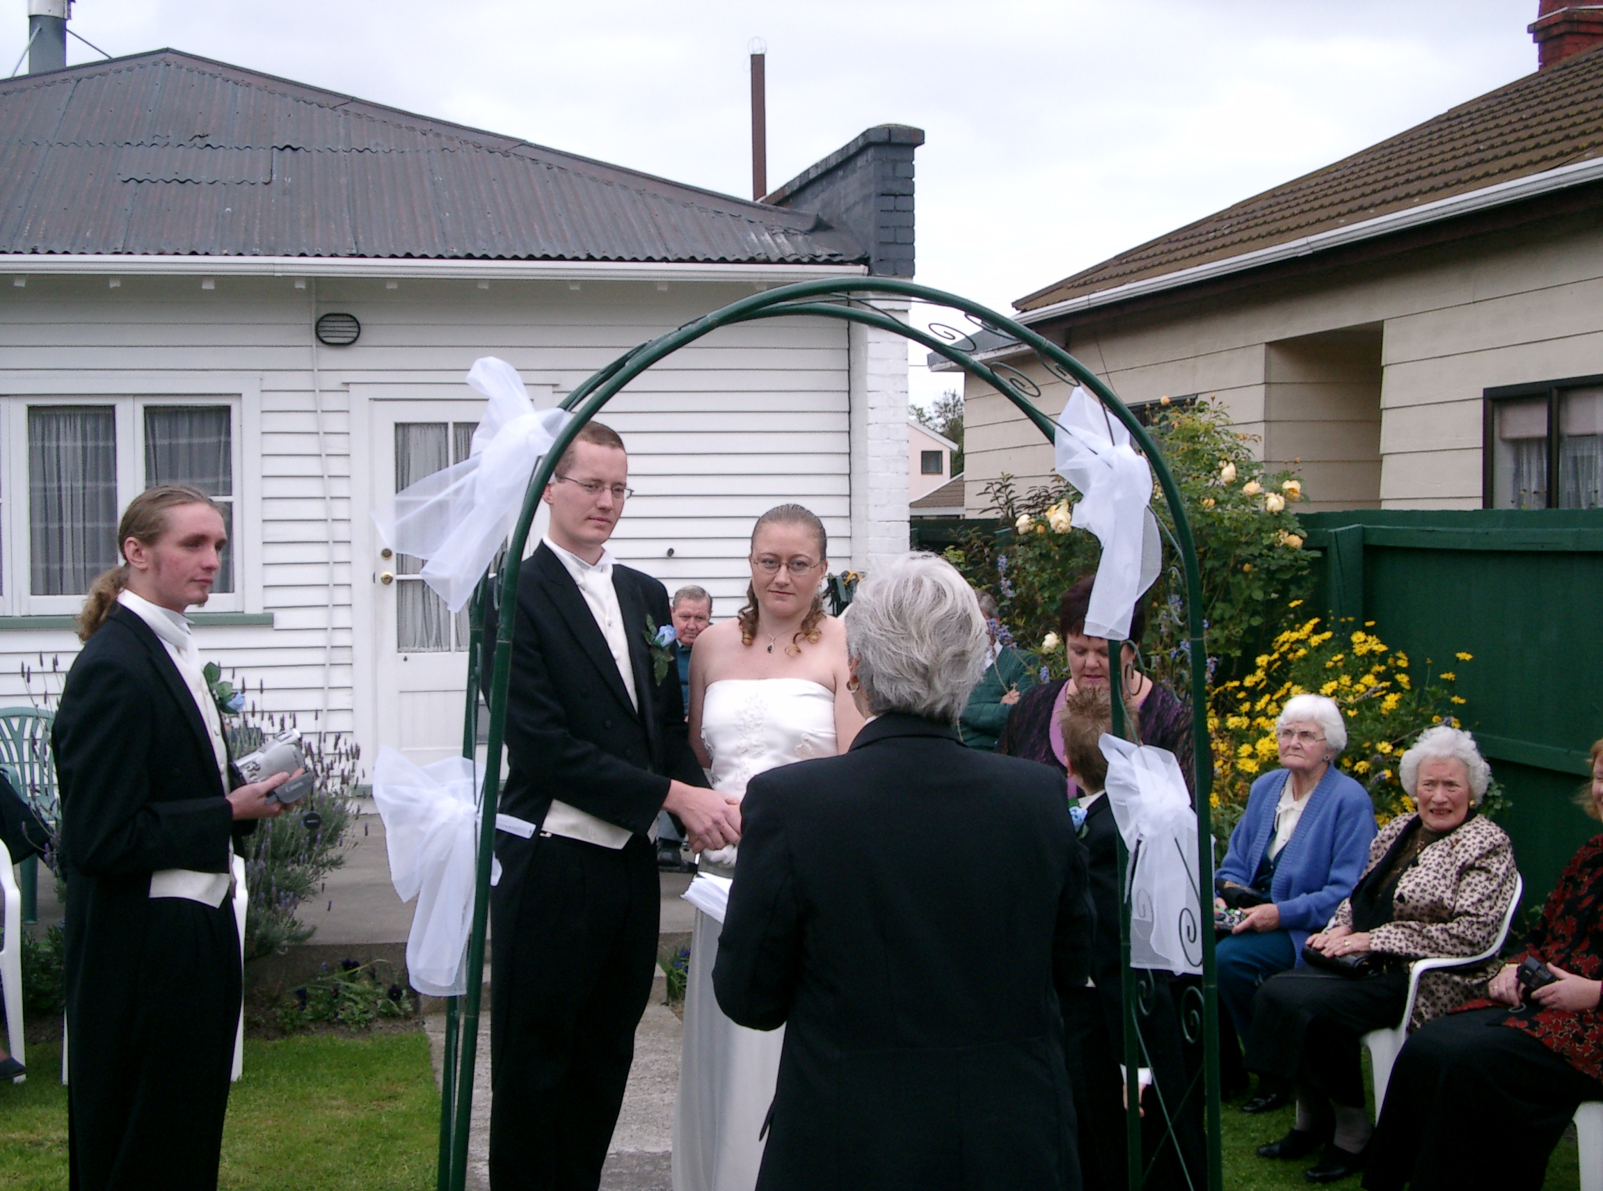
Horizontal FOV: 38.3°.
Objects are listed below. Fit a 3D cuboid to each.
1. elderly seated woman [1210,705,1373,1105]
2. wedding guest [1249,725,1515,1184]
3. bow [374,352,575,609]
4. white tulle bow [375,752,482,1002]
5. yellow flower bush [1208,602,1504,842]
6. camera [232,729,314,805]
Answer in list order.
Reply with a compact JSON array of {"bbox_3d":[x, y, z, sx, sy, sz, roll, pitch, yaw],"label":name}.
[{"bbox_3d":[1.550,0.923,7.220,0.530,1.200,0.770,1,2,40],"label":"elderly seated woman"},{"bbox_3d":[1.640,0.956,6.420,0.780,1.180,0.520,-2,2,-44],"label":"wedding guest"},{"bbox_3d":[-0.558,-0.188,3.900,0.290,0.430,0.250,-1,2,-26],"label":"bow"},{"bbox_3d":[-0.632,0.468,3.900,0.160,0.420,0.210,-1,2,-16],"label":"white tulle bow"},{"bbox_3d":[2.020,0.763,8.450,1.120,1.440,0.950,0,2,15],"label":"yellow flower bush"},{"bbox_3d":[-0.977,0.311,4.250,0.140,0.095,0.070,-30,0,7],"label":"camera"}]

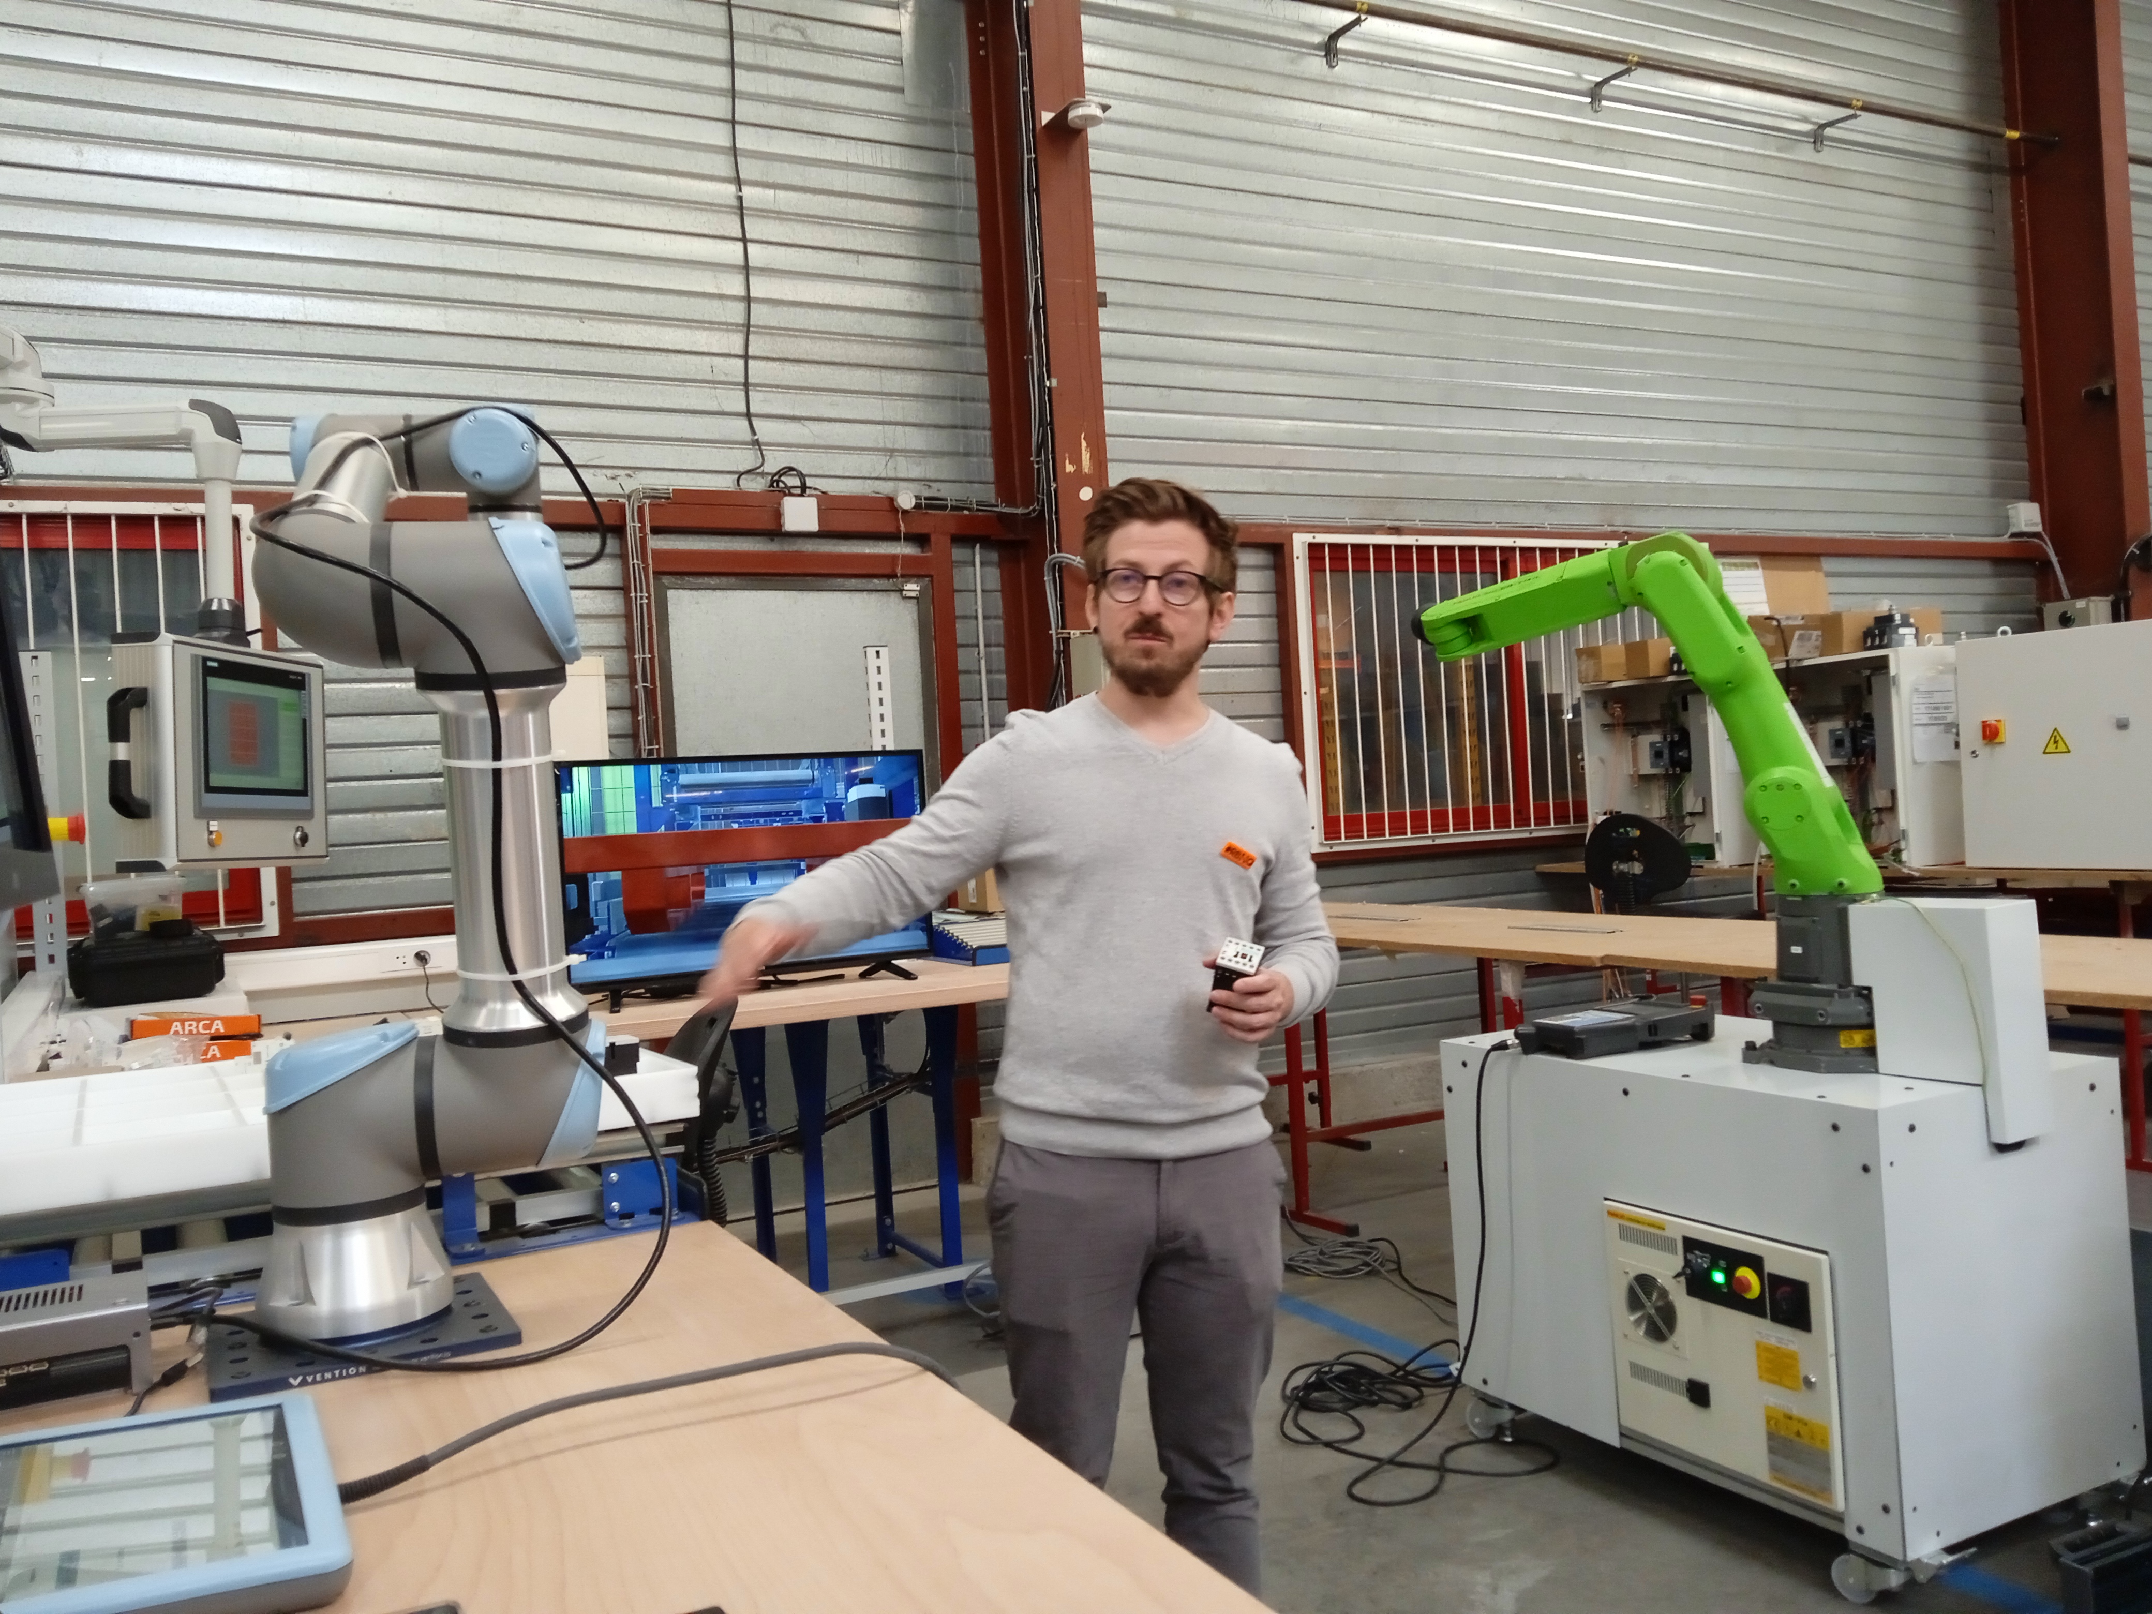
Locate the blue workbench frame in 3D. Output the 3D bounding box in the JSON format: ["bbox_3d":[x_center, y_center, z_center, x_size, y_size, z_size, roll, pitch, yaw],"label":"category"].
[{"bbox_3d":[-0.633,0.955,4.881,0.520,0.790,0.620,-3,0,-26],"label":"blue workbench frame"}]

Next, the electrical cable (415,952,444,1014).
[{"bbox_3d":[-1.447,0.395,3.902,0.075,0.145,0.060,-3,0,-26],"label":"electrical cable"}]

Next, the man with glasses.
[{"bbox_3d":[0.006,0.461,1.930,0.660,1.700,0.620,-3,0,-5],"label":"man with glasses"}]

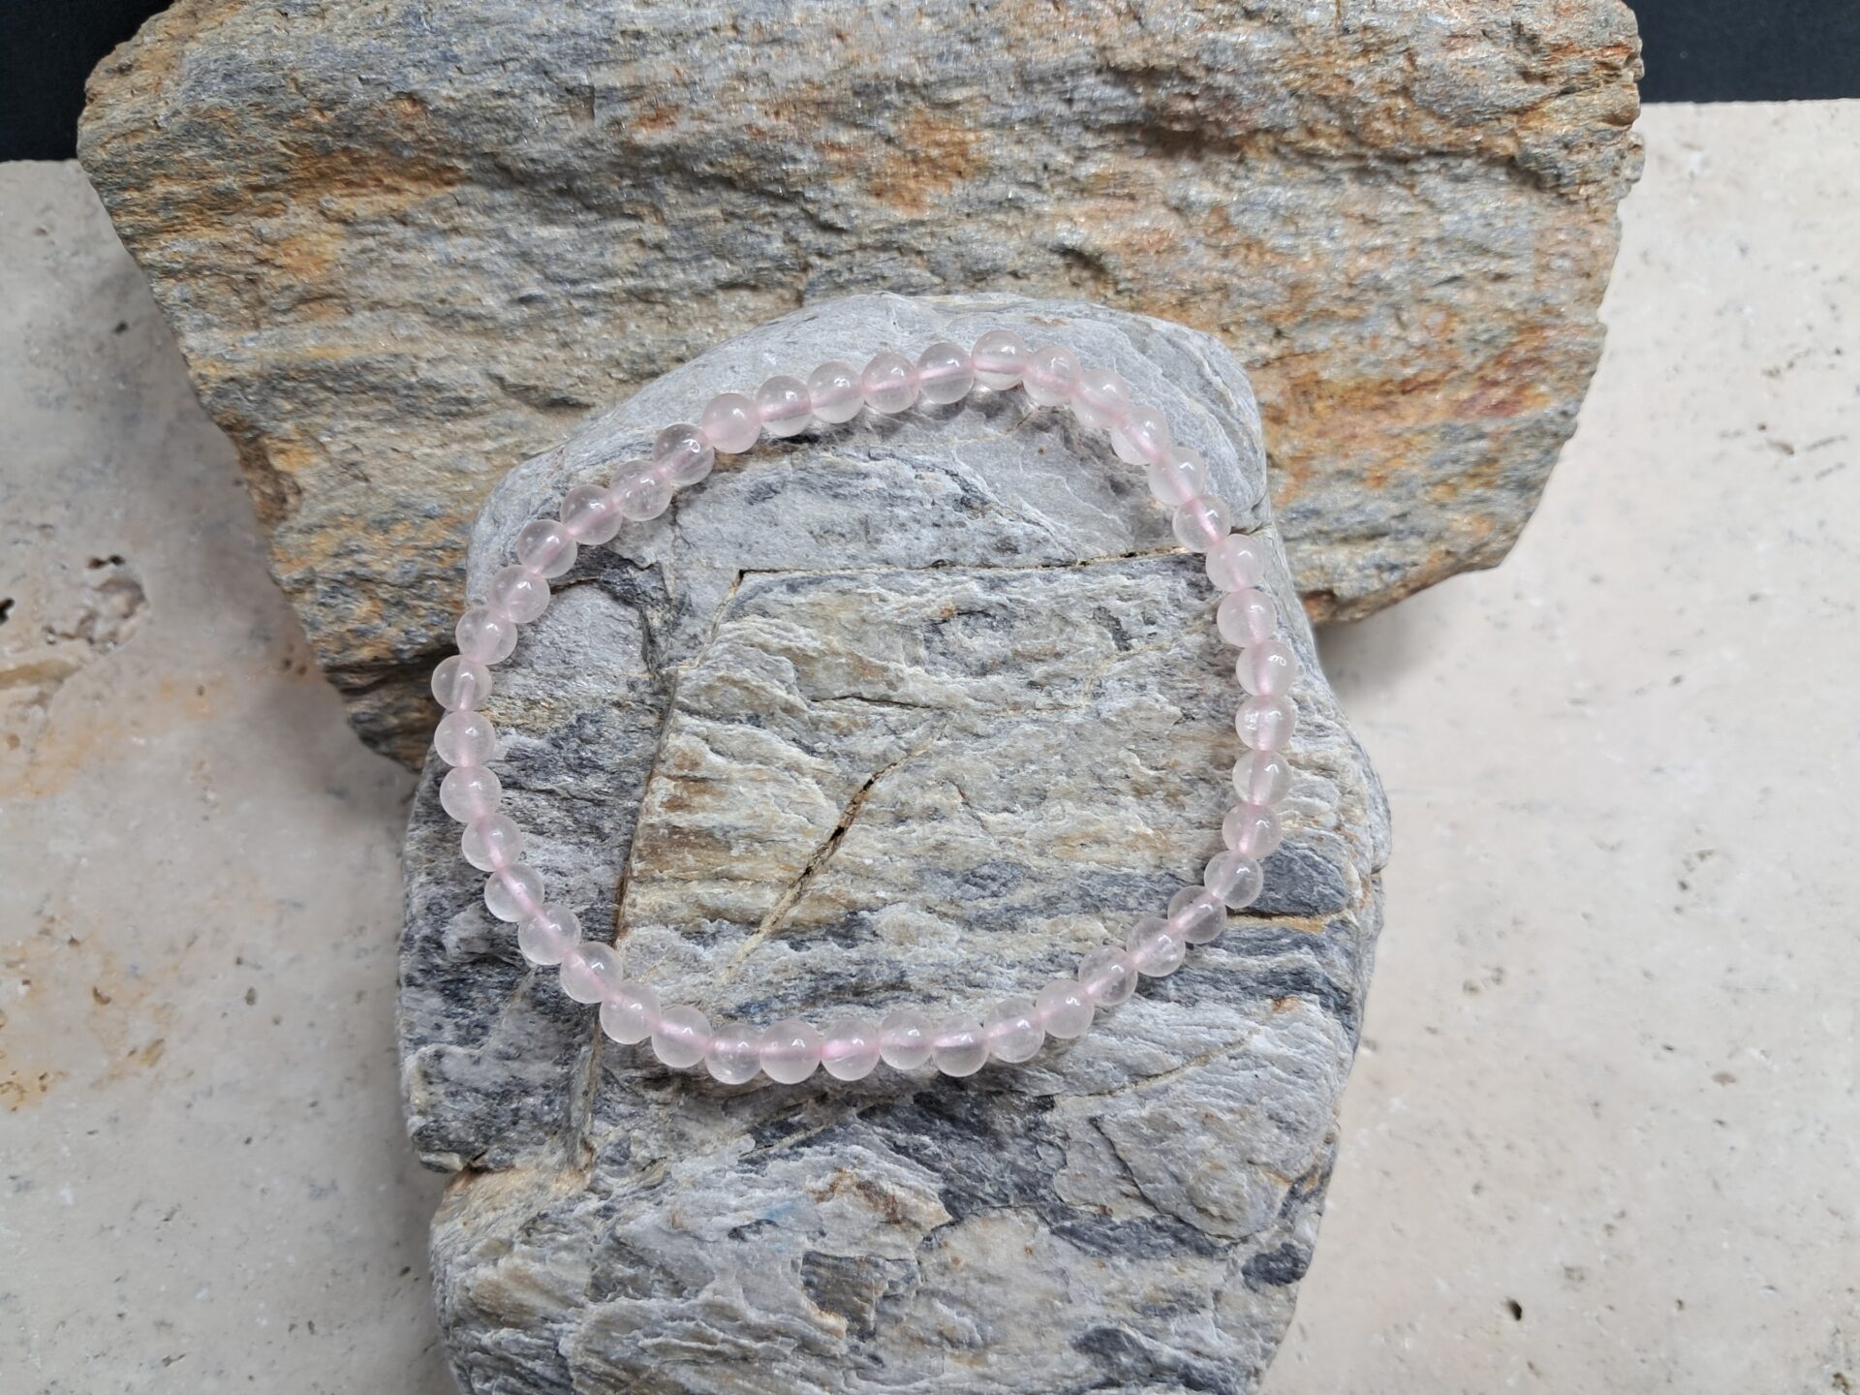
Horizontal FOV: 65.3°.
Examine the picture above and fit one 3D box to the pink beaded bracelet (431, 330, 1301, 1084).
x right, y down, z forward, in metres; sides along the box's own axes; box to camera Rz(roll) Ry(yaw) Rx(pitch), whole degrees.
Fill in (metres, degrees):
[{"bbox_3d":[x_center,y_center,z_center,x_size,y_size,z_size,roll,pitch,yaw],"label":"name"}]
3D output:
[{"bbox_3d":[-0.005,0.000,0.107,0.064,0.006,0.055,0,86,-2],"label":"pink beaded bracelet"}]

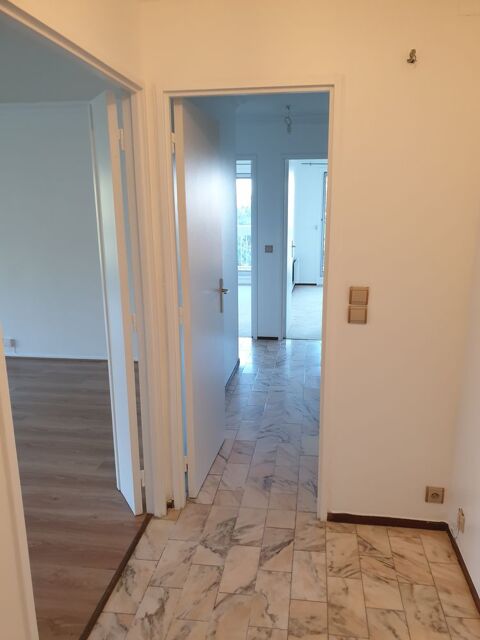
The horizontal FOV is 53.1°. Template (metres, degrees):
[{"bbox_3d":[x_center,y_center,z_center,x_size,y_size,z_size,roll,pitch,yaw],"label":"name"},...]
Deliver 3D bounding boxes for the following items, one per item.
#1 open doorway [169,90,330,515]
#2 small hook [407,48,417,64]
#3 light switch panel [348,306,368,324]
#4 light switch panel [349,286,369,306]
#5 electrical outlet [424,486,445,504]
[{"bbox_3d":[0.046,-0.012,2.340,0.812,2.100,0.090,1,13,9],"label":"open doorway"},{"bbox_3d":[0.694,-1.065,1.944,0.036,0.054,0.032,1,13,9],"label":"small hook"},{"bbox_3d":[0.542,-0.024,2.211,0.082,0.080,0.016,1,13,9],"label":"light switch panel"},{"bbox_3d":[0.543,-0.108,2.192,0.082,0.080,0.016,1,13,9],"label":"light switch panel"},{"bbox_3d":[0.948,0.852,2.343,0.081,0.082,0.018,1,13,9],"label":"electrical outlet"}]

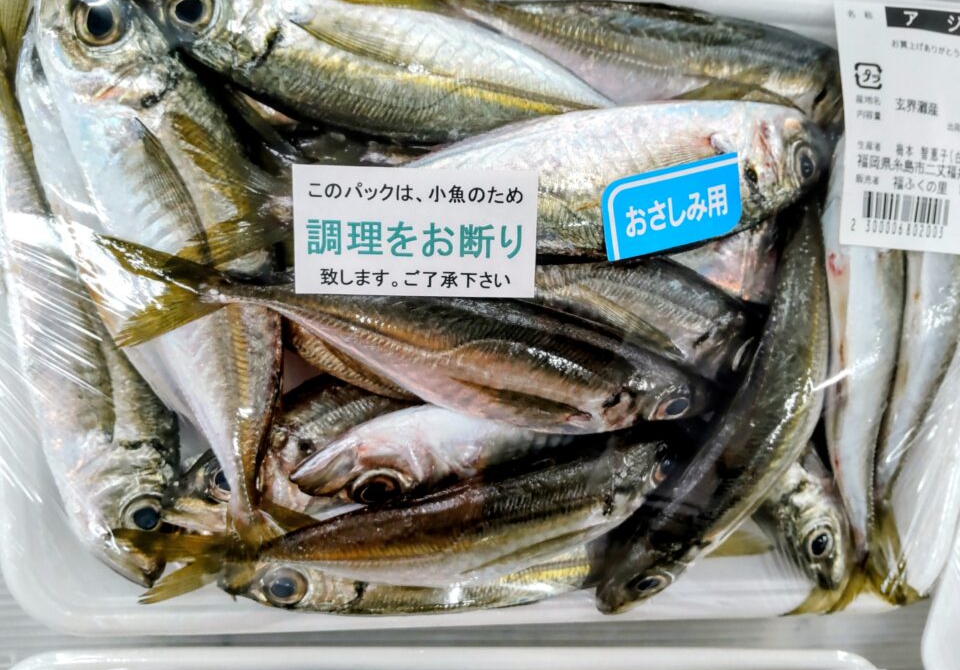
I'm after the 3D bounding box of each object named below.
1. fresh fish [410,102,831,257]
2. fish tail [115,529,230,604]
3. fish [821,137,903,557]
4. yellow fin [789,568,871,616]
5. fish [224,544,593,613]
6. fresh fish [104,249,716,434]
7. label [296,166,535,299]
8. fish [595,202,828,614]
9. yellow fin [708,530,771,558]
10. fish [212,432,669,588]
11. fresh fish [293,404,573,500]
[{"bbox_3d":[0.012,-0.048,0.209,0.191,0.026,0.045,-3,102,0],"label":"fresh fish"},{"bbox_3d":[-0.098,0.073,0.212,0.037,0.008,0.024,-12,83,0],"label":"fish tail"},{"bbox_3d":[0.120,0.001,0.213,0.036,0.026,0.143,-3,90,-45],"label":"fish"},{"bbox_3d":[0.114,0.083,0.217,0.029,0.007,0.015,-29,84,0],"label":"yellow fin"},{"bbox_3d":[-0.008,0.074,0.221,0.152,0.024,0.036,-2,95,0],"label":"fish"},{"bbox_3d":[-0.021,0.005,0.207,0.185,0.026,0.041,10,120,0],"label":"fresh fish"},{"bbox_3d":[-0.019,-0.031,0.197,0.072,0.002,0.038,0,91,-1],"label":"label"},{"bbox_3d":[0.082,0.020,0.211,0.032,0.036,0.138,24,90,45],"label":"fish"},{"bbox_3d":[0.085,0.069,0.220,0.022,0.005,0.009,6,83,0],"label":"yellow fin"},{"bbox_3d":[-0.019,0.057,0.211,0.161,0.026,0.037,-10,125,0],"label":"fish"},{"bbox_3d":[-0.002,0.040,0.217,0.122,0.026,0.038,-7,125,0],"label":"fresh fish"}]

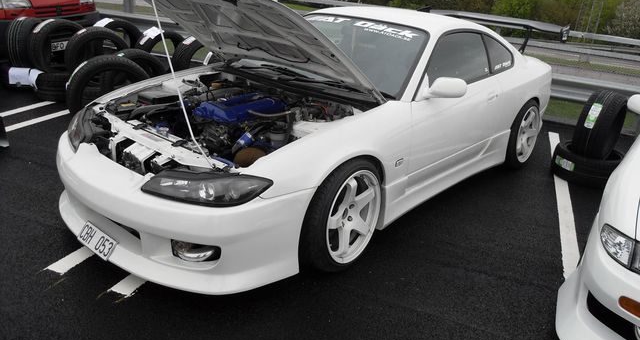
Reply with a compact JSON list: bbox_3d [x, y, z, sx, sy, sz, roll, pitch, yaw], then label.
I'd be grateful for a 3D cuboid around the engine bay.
[{"bbox_3d":[-0.544,-0.225,2.924,1.280,0.480,1.120,21,26,35],"label":"engine bay"}]

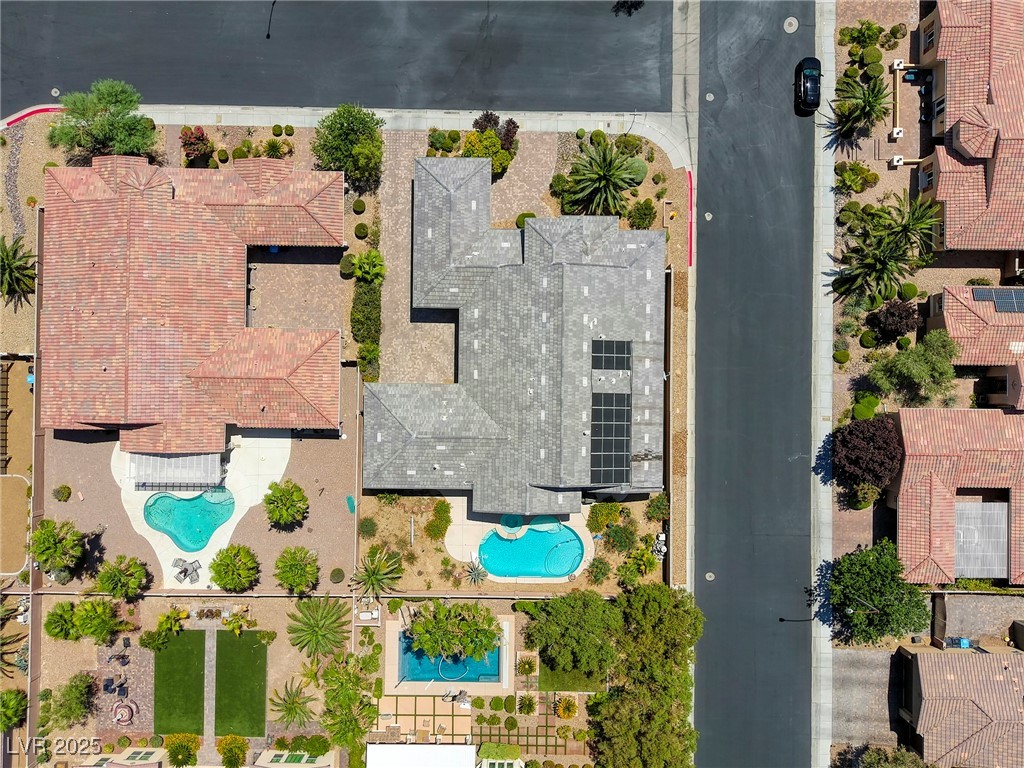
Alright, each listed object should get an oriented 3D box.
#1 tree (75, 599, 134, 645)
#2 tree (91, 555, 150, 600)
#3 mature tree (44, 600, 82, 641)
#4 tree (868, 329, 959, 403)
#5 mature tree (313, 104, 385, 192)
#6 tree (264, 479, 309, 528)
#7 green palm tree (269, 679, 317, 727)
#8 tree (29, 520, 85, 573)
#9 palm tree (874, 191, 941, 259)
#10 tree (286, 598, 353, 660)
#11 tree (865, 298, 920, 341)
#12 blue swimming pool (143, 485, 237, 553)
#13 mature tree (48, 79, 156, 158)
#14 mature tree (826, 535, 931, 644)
[{"bbox_3d":[-35.950,20.750,67.700,4.500,3.600,4.000,0,90,0],"label":"tree"},{"bbox_3d":[-34.210,16.910,67.650,4.500,3.700,4.000,0,90,0],"label":"tree"},{"bbox_3d":[-39.514,20.841,67.897,3.140,2.600,3.420,0,91,0],"label":"mature tree"},{"bbox_3d":[34.348,-1.653,66.738,7.120,4.800,6.190,0,91,0],"label":"tree"},{"bbox_3d":[-13.971,-20.374,65.940,6.250,5.300,6.340,0,91,0],"label":"mature tree"},{"bbox_3d":[-19.500,10.250,67.400,3.800,4.200,4.000,0,90,0],"label":"tree"},{"bbox_3d":[-19.450,28.330,68.400,4.200,2.200,4.200,0,90,0],"label":"green palm tree"},{"bbox_3d":[-37.560,13.440,65.430,4.310,6.130,4.610,0,90,0],"label":"tree"},{"bbox_3d":[33.450,-13.550,66.050,5.220,4.910,5.740,0,90,0],"label":"palm tree"},{"bbox_3d":[-16.863,21.153,67.556,5.530,3.500,5.790,0,91,0],"label":"tree"},{"bbox_3d":[33.780,-5.780,67.650,3.900,3.700,3.400,0,90,0],"label":"tree"},{"bbox_3d":[-29.140,12.290,69.900,8.200,1.000,5.800,0,90,0],"label":"blue swimming pool"},{"bbox_3d":[-34.700,-22.370,65.640,9.220,5.730,6.030,0,90,0],"label":"mature tree"},{"bbox_3d":[31.230,17.600,65.540,8.530,5.930,9.120,0,90,0],"label":"mature tree"}]

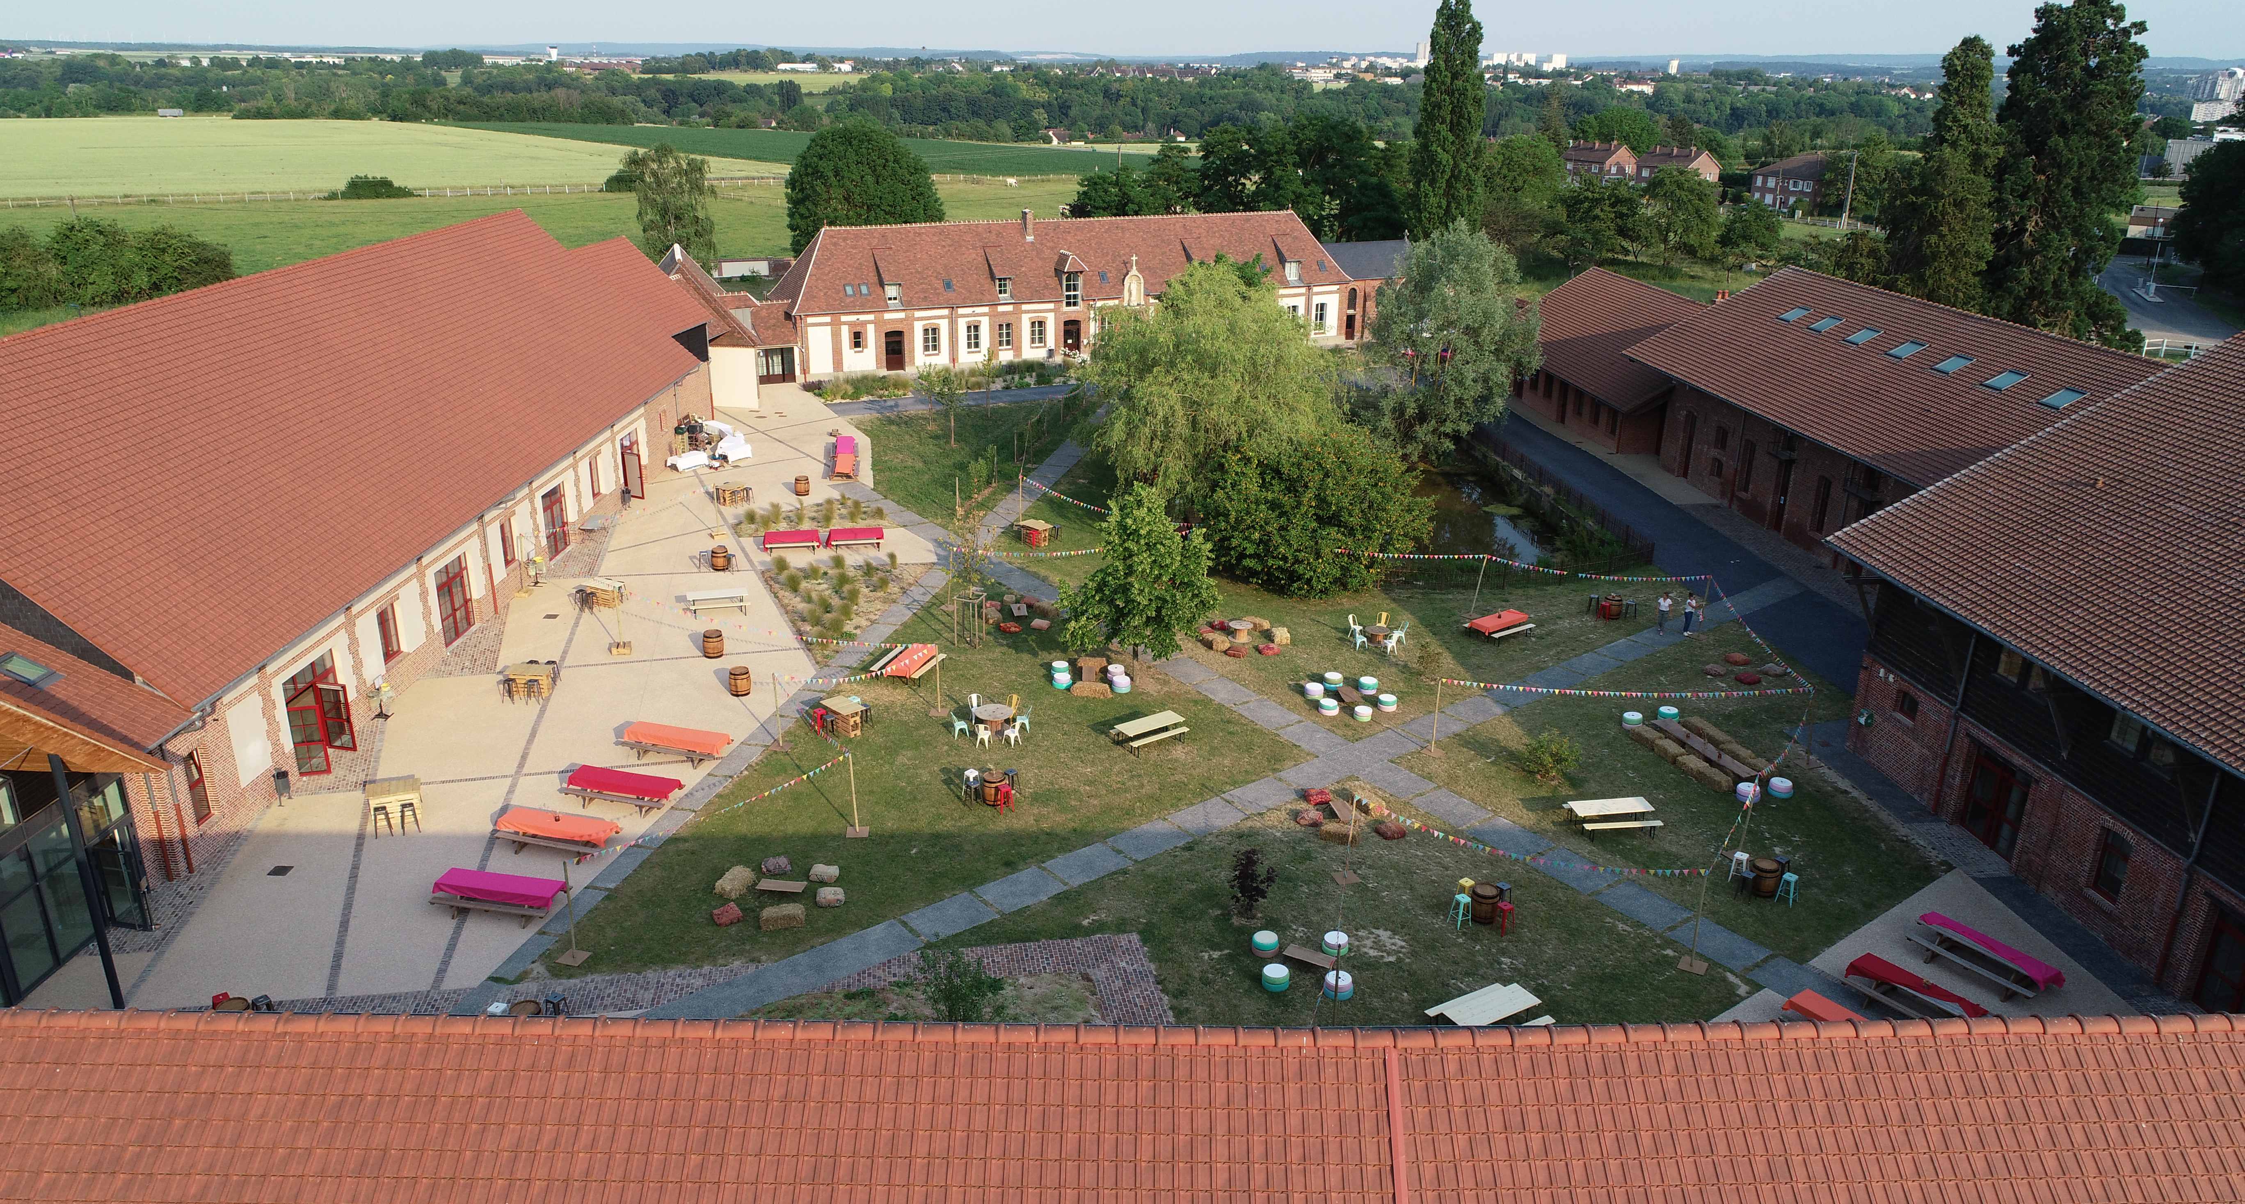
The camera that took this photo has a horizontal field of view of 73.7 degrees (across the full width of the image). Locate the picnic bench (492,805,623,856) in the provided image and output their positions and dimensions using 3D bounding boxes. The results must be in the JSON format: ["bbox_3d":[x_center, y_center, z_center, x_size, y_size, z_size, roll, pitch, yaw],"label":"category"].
[{"bbox_3d":[-14.813,6.175,39.527,3.100,0.770,1.500,6,21,15],"label":"picnic bench"}]

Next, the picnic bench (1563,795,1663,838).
[{"bbox_3d":[13.777,6.082,42.104,2.250,0.770,1.580,-3,21,-9],"label":"picnic bench"}]

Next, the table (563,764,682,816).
[{"bbox_3d":[-14.334,5.493,43.243,3.170,0.770,1.410,6,21,15],"label":"table"}]

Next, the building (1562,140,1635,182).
[{"bbox_3d":[75.030,-67.852,233.061,8.000,7.900,8.800,-12,24,-30],"label":"building"}]

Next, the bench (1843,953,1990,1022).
[{"bbox_3d":[18.306,9.211,34.249,1.620,0.770,2.950,-14,25,-33],"label":"bench"}]

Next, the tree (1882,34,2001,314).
[{"bbox_3d":[58.100,-28.524,106.588,7.500,21.900,7.500,11,23,26],"label":"tree"}]

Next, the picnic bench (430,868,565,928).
[{"bbox_3d":[-15.679,7.474,37.857,3.170,0.770,1.410,4,21,11],"label":"picnic bench"}]

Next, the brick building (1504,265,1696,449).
[{"bbox_3d":[31.859,-14.576,87.783,14.600,6.800,21.200,-3,21,-8],"label":"brick building"}]

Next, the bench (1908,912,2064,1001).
[{"bbox_3d":[19.985,8.313,34.724,1.450,0.770,3.000,-12,23,-29],"label":"bench"}]

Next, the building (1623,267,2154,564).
[{"bbox_3d":[38.948,-8.370,69.387,18.190,9.650,32.900,-2,20,-6],"label":"building"}]

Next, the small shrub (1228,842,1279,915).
[{"bbox_3d":[3.268,7.031,37.517,1.280,2.050,1.200,0,20,0],"label":"small shrub"}]

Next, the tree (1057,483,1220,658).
[{"bbox_3d":[0.565,-0.473,50.358,5.500,7.200,5.500,0,20,0],"label":"tree"}]

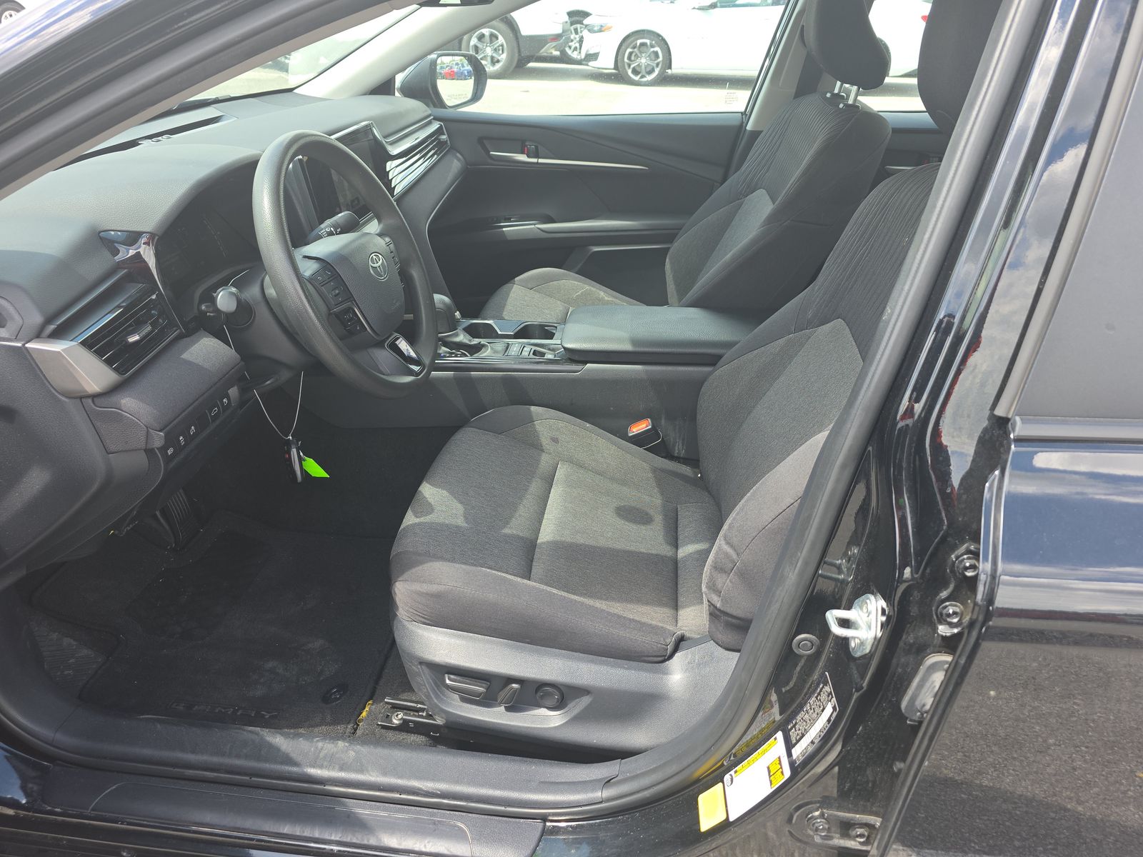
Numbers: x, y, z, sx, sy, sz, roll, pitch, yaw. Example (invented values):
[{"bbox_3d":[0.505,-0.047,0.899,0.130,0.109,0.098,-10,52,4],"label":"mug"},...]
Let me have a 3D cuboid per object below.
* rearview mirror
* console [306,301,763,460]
[{"bbox_3d":[-0.363,-0.983,2.149,0.160,0.150,0.225,12,33,21],"label":"rearview mirror"},{"bbox_3d":[-0.058,-0.088,1.502,0.900,0.290,0.250,3,30,6],"label":"console"}]

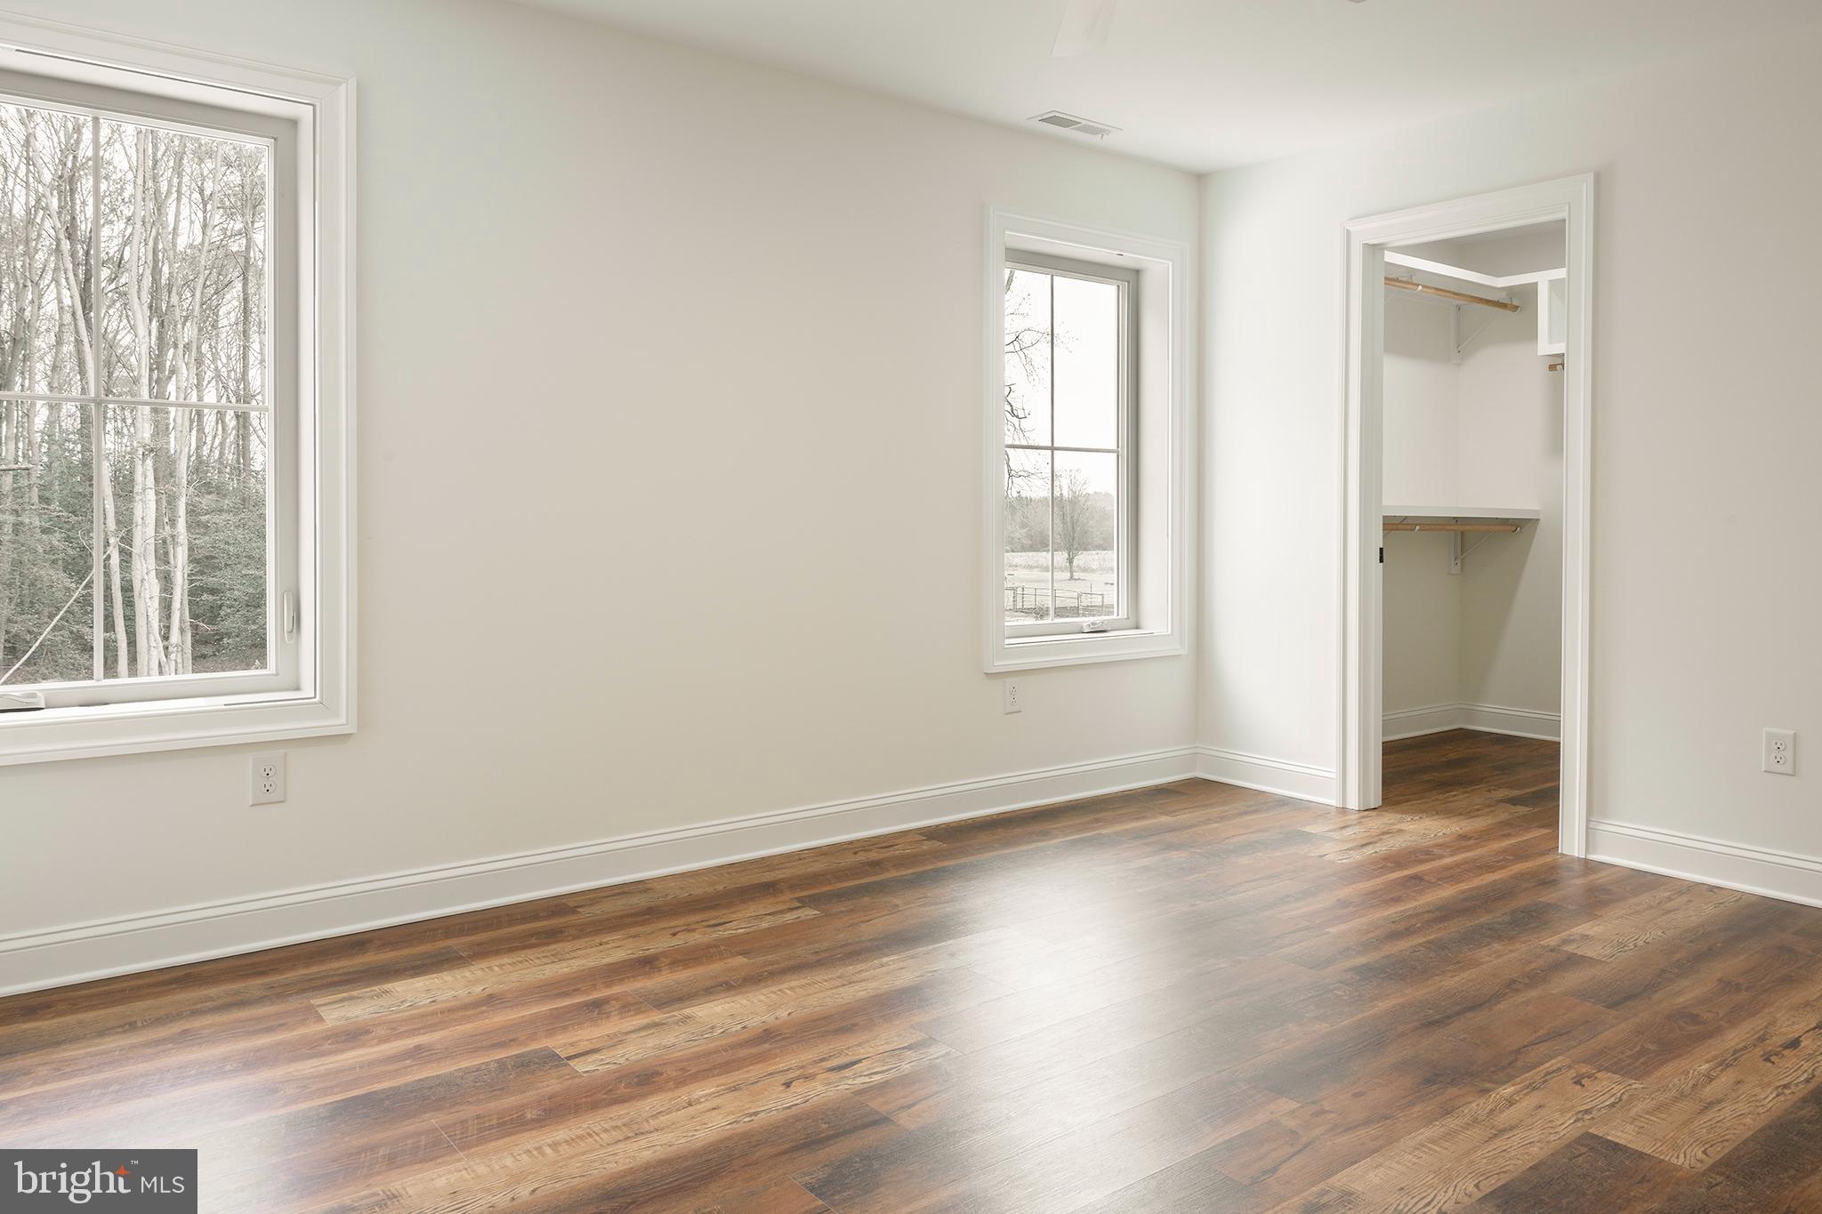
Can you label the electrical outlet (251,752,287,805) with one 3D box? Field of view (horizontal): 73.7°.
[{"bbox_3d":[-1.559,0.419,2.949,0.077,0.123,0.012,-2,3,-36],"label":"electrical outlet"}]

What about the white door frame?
[{"bbox_3d":[1.865,-0.301,4.101,0.150,2.112,0.875,-2,3,-36],"label":"white door frame"}]

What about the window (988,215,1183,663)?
[{"bbox_3d":[0.638,-0.601,4.629,1.054,1.628,0.188,-2,3,-36],"label":"window"}]

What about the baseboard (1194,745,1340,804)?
[{"bbox_3d":[1.362,0.655,4.721,0.022,0.129,0.649,-2,3,-36],"label":"baseboard"}]

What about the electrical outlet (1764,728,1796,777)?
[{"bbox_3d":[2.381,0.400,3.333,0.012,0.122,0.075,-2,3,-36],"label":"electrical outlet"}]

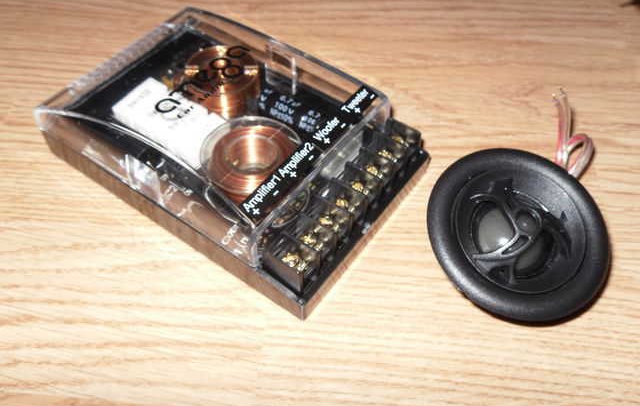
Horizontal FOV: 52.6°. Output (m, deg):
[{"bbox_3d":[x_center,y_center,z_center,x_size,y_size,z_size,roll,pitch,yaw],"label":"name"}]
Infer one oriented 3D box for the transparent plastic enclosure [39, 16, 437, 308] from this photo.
[{"bbox_3d":[-0.032,-0.028,0.246,0.126,0.036,0.084,30,56,20],"label":"transparent plastic enclosure"}]

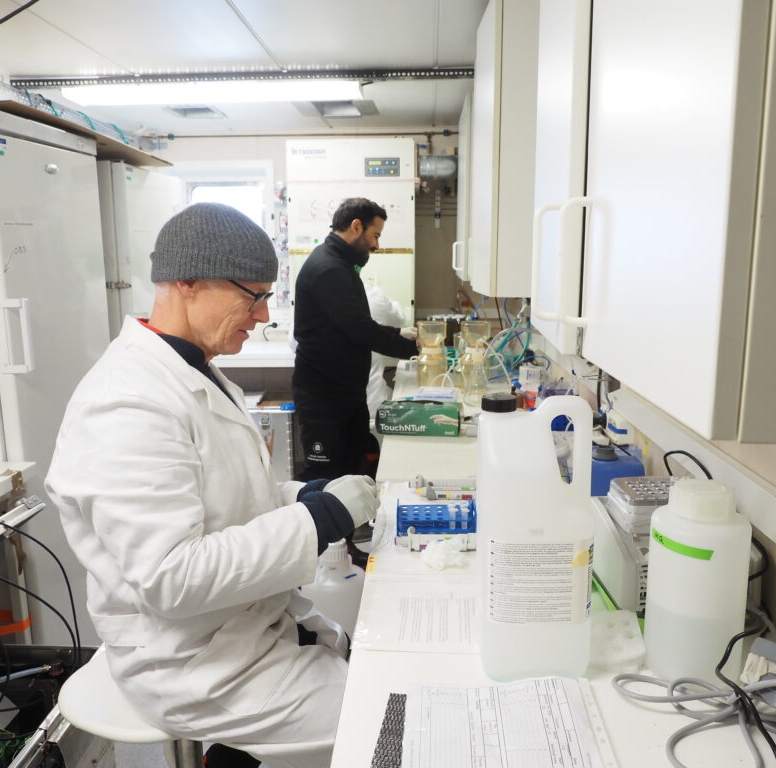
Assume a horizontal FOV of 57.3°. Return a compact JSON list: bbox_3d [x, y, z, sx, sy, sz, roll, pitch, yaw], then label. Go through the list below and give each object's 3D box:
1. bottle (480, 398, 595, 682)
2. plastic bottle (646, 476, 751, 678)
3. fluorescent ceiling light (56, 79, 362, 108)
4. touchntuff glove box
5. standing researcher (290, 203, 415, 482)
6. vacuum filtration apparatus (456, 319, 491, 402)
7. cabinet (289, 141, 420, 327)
[{"bbox_3d":[0.190,0.193,0.923,0.137,0.360,0.125,0,11,0],"label":"bottle"},{"bbox_3d":[0.407,0.251,0.935,0.121,0.238,0.121,0,11,3],"label":"plastic bottle"},{"bbox_3d":[-0.738,-1.243,3.046,1.250,0.055,0.185,0,11,3],"label":"fluorescent ceiling light"},{"bbox_3d":[0.101,0.104,2.165,0.243,0.079,0.124,1,11,10],"label":"touchntuff glove box"},{"bbox_3d":[-0.117,0.127,2.811,0.460,1.680,0.490,0,11,0],"label":"standing researcher"},{"bbox_3d":[0.336,-0.098,2.704,0.115,0.275,0.115,0,11,3],"label":"vacuum filtration apparatus"},{"bbox_3d":[-0.170,-0.764,3.910,0.640,1.030,0.550,0,11,3],"label":"cabinet"}]

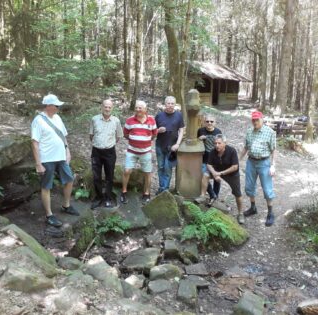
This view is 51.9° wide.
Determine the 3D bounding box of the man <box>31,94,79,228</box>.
[{"bbox_3d":[-1.435,0.007,4.520,0.500,1.760,0.560,9,11,43],"label":"man"}]

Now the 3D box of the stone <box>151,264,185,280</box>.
[{"bbox_3d":[0.100,1.344,3.857,0.380,0.130,0.200,0,11,0],"label":"stone"}]

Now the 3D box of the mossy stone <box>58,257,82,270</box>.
[{"bbox_3d":[-1.022,1.214,3.791,0.230,0.110,0.170,0,11,0],"label":"mossy stone"}]

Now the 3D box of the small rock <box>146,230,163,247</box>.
[{"bbox_3d":[-0.074,1.098,4.400,0.250,0.150,0.240,1,8,0],"label":"small rock"}]

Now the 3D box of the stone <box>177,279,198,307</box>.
[{"bbox_3d":[0.269,1.290,3.134,0.200,0.130,0.270,2,10,3],"label":"stone"}]

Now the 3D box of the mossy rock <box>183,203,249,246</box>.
[{"bbox_3d":[0.817,0.967,4.680,0.880,0.400,0.550,3,8,14],"label":"mossy rock"}]

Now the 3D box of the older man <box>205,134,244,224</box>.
[{"bbox_3d":[0.954,0.288,4.900,0.580,1.340,0.600,6,11,26],"label":"older man"}]

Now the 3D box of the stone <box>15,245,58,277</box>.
[{"bbox_3d":[-1.200,1.010,3.185,0.520,0.150,0.200,9,13,39],"label":"stone"}]

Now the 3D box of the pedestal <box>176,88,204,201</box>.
[{"bbox_3d":[0.548,-0.223,5.473,0.450,1.820,0.430,0,6,-7],"label":"pedestal"}]

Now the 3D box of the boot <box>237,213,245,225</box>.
[{"bbox_3d":[1.213,0.907,4.870,0.110,0.120,0.270,3,10,11],"label":"boot"}]

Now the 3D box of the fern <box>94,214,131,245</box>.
[{"bbox_3d":[-0.655,1.014,4.600,0.500,0.360,0.440,1,6,0],"label":"fern"}]

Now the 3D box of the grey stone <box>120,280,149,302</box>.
[{"bbox_3d":[-0.242,1.321,3.220,0.260,0.140,0.240,1,8,0],"label":"grey stone"}]

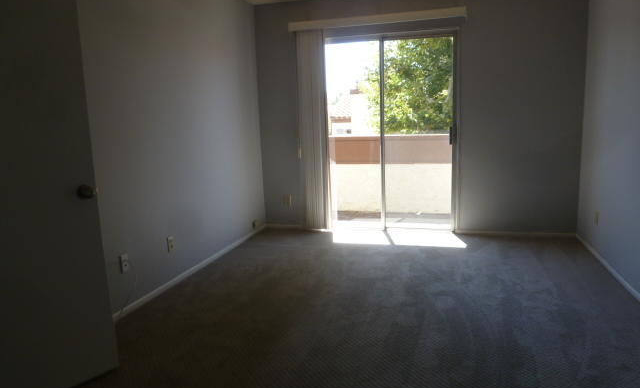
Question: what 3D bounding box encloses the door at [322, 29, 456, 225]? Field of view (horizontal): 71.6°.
[{"bbox_3d":[0.695,-0.612,4.654,1.410,2.010,0.090,1,10,15],"label":"door"}]

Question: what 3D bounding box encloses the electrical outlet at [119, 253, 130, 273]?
[{"bbox_3d":[-1.252,0.445,2.870,0.012,0.117,0.072,1,10,15],"label":"electrical outlet"}]

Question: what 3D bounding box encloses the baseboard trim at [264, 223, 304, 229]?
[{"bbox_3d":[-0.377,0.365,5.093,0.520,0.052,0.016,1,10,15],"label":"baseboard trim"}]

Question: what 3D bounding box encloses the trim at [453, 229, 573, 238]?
[{"bbox_3d":[1.950,0.399,4.458,1.110,0.052,0.016,1,10,15],"label":"trim"}]

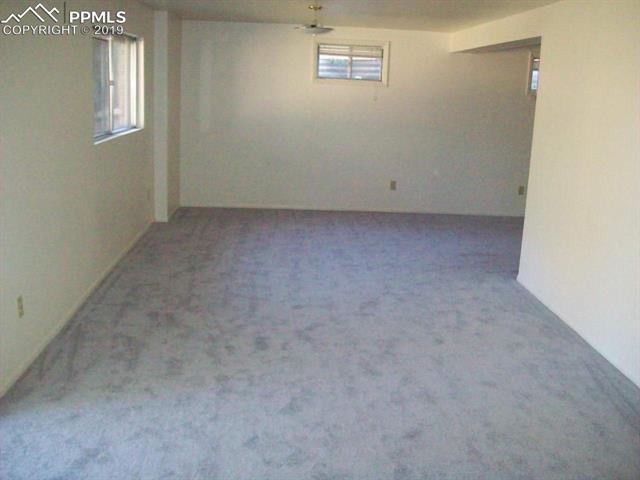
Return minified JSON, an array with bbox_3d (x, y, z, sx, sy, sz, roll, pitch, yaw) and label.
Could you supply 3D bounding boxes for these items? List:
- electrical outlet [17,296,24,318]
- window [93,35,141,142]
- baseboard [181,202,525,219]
[{"bbox_3d":[-1.615,0.365,3.599,0.012,0.117,0.072,2,14,-4],"label":"electrical outlet"},{"bbox_3d":[-1.769,-1.368,5.831,0.100,0.880,1.860,2,14,-4],"label":"window"},{"bbox_3d":[0.480,-0.399,8.673,4.519,0.070,0.015,2,14,-4],"label":"baseboard"}]

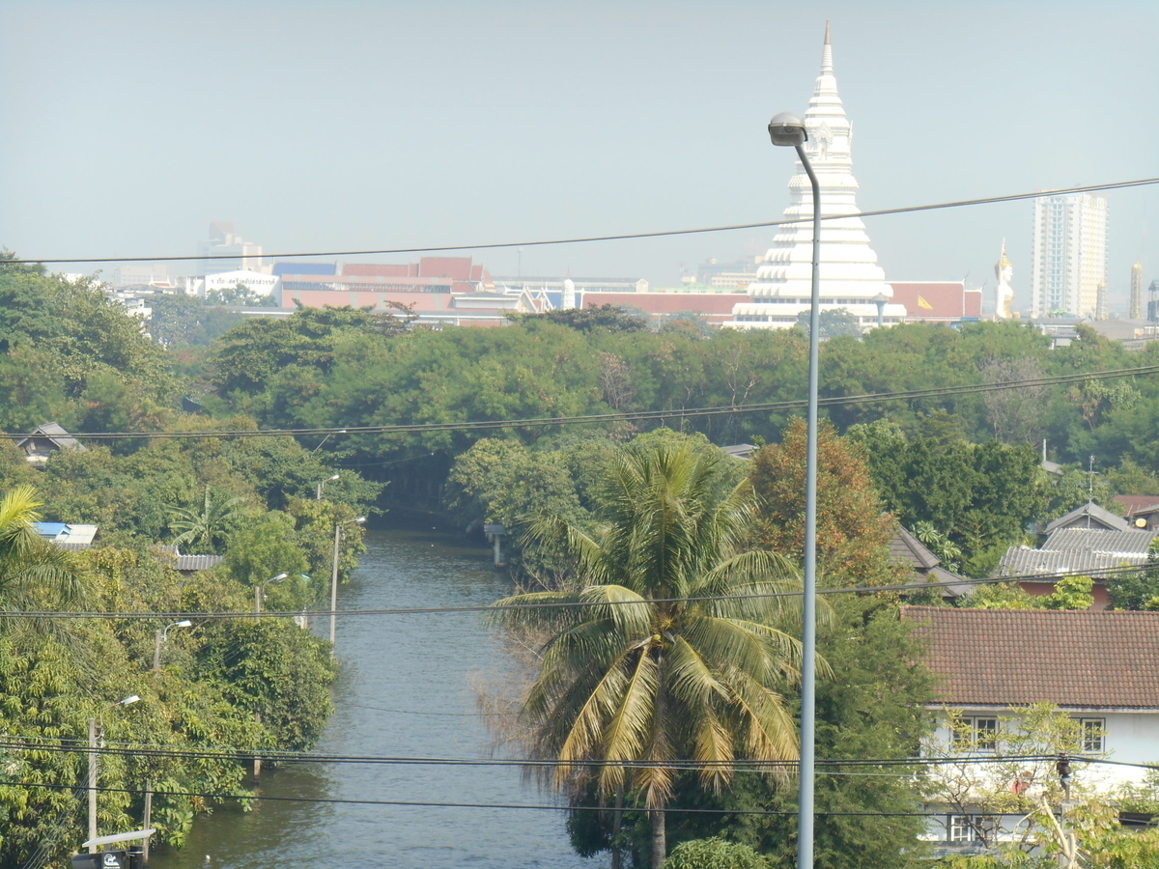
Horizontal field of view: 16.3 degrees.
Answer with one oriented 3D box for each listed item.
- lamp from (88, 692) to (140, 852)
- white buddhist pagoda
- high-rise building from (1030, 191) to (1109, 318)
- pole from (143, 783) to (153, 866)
[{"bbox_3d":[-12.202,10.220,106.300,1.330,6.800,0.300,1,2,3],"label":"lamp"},{"bbox_3d":[55.080,-52.135,915.000,45.000,80.000,45.000,1,2,6],"label":"white buddhist pagoda"},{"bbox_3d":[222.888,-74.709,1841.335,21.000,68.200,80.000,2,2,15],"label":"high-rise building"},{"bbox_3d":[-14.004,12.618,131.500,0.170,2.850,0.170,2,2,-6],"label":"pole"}]

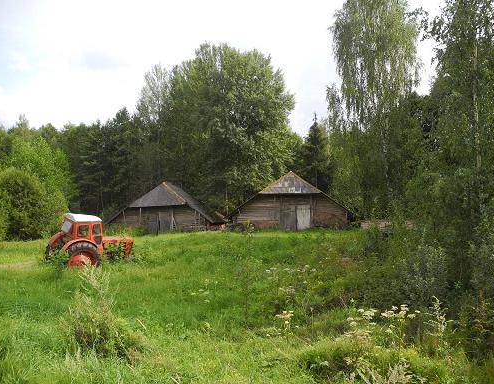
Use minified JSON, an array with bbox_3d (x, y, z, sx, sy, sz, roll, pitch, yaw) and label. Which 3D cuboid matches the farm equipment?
[{"bbox_3d":[-6.578,2.072,17.893,1.750,2.400,3.600,1,0,40],"label":"farm equipment"}]

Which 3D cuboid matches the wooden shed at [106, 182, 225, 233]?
[{"bbox_3d":[-7.400,1.500,41.200,10.800,5.000,6.500,-1,-3,15],"label":"wooden shed"}]

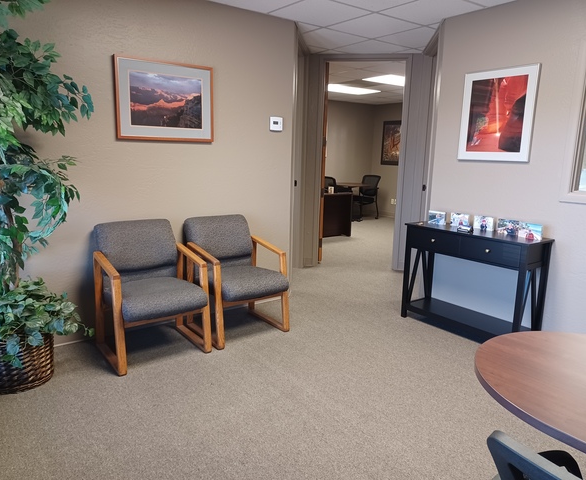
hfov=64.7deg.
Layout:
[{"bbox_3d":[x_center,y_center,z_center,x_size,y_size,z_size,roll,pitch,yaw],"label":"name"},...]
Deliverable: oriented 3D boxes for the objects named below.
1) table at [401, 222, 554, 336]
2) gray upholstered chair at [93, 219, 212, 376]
[{"bbox_3d":[1.323,0.318,3.502,0.315,0.776,1.005,-7,13,-36],"label":"table"},{"bbox_3d":[-0.935,0.327,3.037,0.605,0.835,0.650,-7,13,-36],"label":"gray upholstered chair"}]

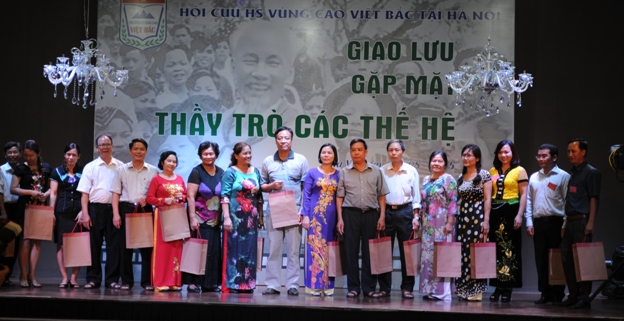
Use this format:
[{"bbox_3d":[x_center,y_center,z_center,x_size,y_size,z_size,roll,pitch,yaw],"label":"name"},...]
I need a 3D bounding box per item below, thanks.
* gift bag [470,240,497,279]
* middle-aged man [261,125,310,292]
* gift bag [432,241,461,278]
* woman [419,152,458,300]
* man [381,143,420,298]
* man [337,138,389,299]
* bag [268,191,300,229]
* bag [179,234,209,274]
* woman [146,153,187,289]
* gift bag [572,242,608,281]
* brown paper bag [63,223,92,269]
[{"bbox_3d":[1.763,1.026,11.750,0.280,0.380,0.100,3,-3,-25],"label":"gift bag"},{"bbox_3d":[-0.291,0.535,12.100,0.500,1.785,0.360,1,-3,3],"label":"middle-aged man"},{"bbox_3d":[1.388,1.014,11.800,0.270,0.392,0.100,1,-3,-13],"label":"gift bag"},{"bbox_3d":[1.328,0.685,11.950,0.420,1.568,0.330,1,-3,12],"label":"woman"},{"bbox_3d":[0.914,0.604,11.800,0.500,1.660,0.340,1,-2,10],"label":"man"},{"bbox_3d":[0.535,0.609,12.100,0.540,1.670,0.330,1,-3,3],"label":"man"},{"bbox_3d":[-0.283,0.507,11.750,0.275,0.370,0.090,-9,-2,0],"label":"bag"},{"bbox_3d":[-1.225,0.980,11.920,0.100,0.440,0.280,7,-2,-44],"label":"bag"},{"bbox_3d":[-1.554,0.654,12.250,0.430,1.500,0.340,3,-3,-23],"label":"woman"},{"bbox_3d":[2.788,1.017,11.450,0.280,0.380,0.100,-7,-3,-8],"label":"gift bag"},{"bbox_3d":[-2.503,0.910,12.200,0.280,0.464,0.110,-1,-4,-30],"label":"brown paper bag"}]

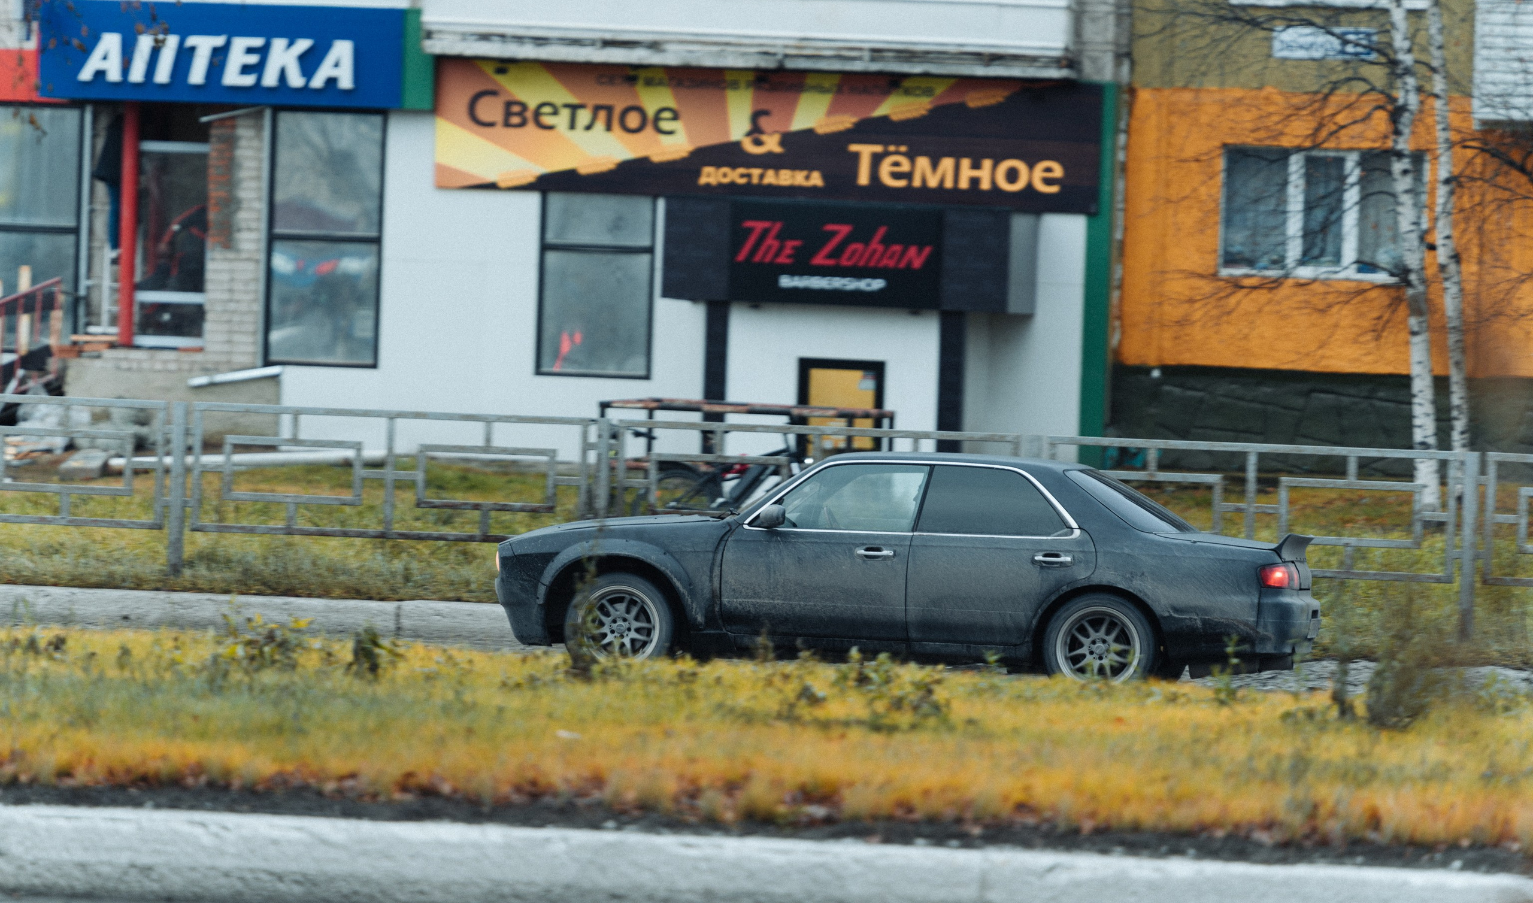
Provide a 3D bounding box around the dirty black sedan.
[{"bbox_3d":[0.892,0.673,43.567,4.600,1.385,1.760,2,1,9],"label":"dirty black sedan"}]

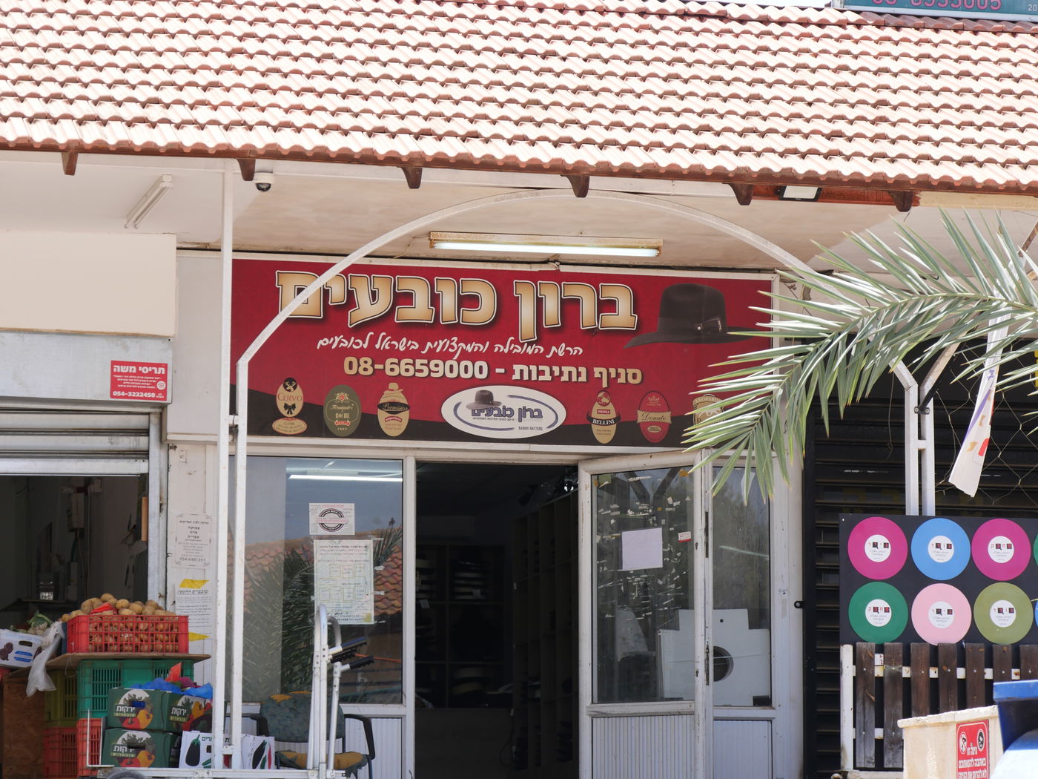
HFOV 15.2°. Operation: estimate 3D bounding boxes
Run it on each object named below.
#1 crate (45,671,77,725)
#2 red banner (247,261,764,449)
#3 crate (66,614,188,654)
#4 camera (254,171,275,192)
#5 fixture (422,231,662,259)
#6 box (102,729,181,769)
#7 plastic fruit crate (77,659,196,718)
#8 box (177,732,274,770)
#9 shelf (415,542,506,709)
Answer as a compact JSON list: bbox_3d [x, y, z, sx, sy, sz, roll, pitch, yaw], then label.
[{"bbox_3d":[-2.196,1.653,20.685,0.580,0.295,0.390,2,-8,-13],"label":"crate"},{"bbox_3d":[-0.099,-0.179,20.754,2.950,0.960,0.070,2,-8,-13],"label":"red banner"},{"bbox_3d":[-2.008,1.280,20.061,0.570,0.195,0.390,2,-8,-13],"label":"crate"},{"bbox_3d":[-1.192,-0.972,18.250,0.095,0.092,0.095,2,-8,-13],"label":"camera"},{"bbox_3d":[0.138,-0.746,20.080,1.230,0.090,0.060,2,-8,-12],"label":"fixture"},{"bbox_3d":[-1.752,1.776,19.026,0.360,0.195,0.470,0,-8,26],"label":"box"},{"bbox_3d":[-1.978,1.545,19.955,0.580,0.295,0.390,2,-8,-13],"label":"plastic fruit crate"},{"bbox_3d":[-1.395,1.747,18.671,0.320,0.185,0.380,0,-8,21],"label":"box"},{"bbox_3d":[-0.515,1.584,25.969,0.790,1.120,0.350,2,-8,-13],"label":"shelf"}]

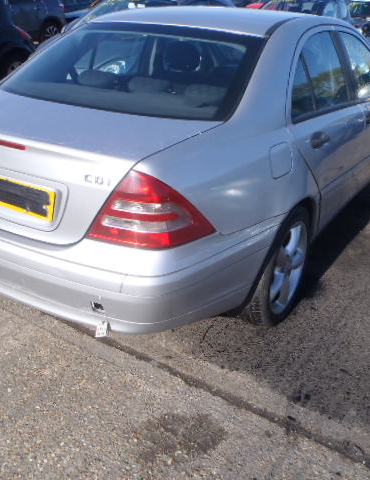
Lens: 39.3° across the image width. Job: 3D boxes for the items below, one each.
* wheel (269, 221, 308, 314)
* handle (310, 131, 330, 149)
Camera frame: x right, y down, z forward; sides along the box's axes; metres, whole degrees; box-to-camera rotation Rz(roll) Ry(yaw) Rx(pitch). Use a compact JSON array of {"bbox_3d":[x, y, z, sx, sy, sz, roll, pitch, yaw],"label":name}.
[{"bbox_3d":[0.444,0.113,2.564,0.180,0.470,0.470,16,29,28],"label":"wheel"},{"bbox_3d":[0.621,-0.464,2.390,0.055,0.055,0.220,16,29,28],"label":"handle"}]

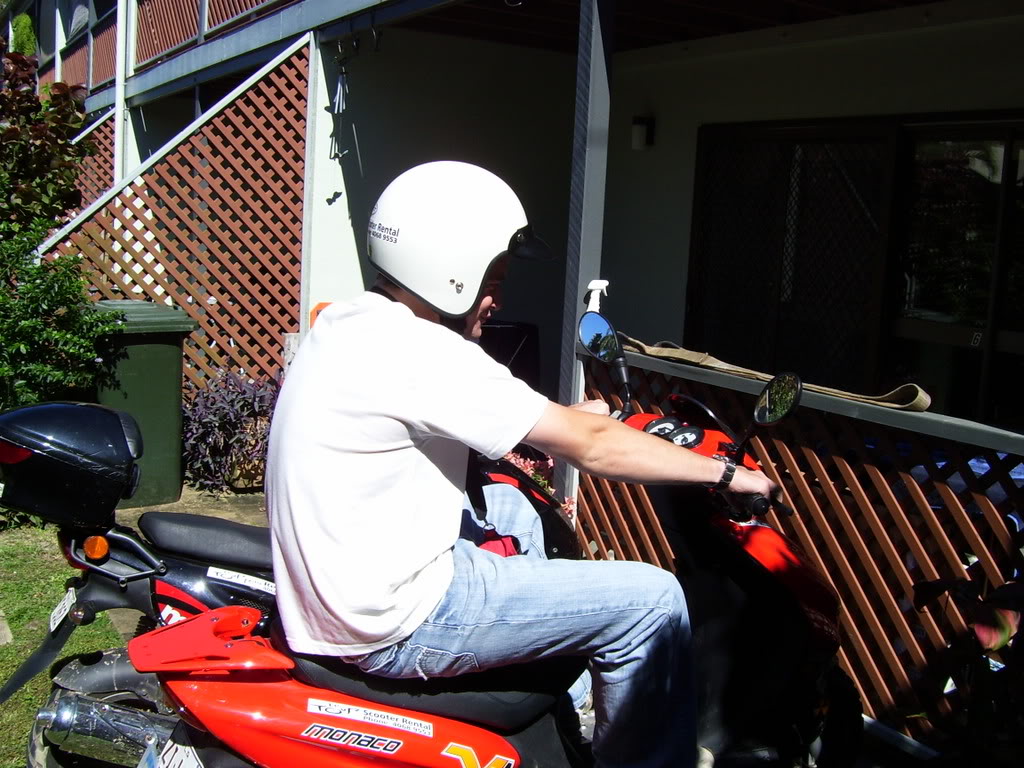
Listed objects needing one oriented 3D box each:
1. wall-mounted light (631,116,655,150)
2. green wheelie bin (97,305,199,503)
[{"bbox_3d":[0.901,-1.716,7.296,0.130,0.220,0.100,-3,10,-31],"label":"wall-mounted light"},{"bbox_3d":[-2.152,0.099,5.886,0.580,1.060,0.720,-4,11,-35],"label":"green wheelie bin"}]

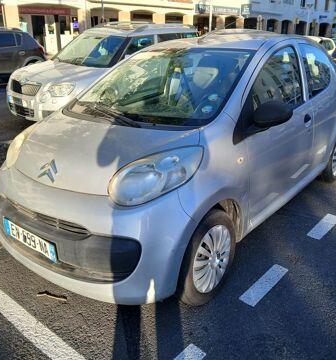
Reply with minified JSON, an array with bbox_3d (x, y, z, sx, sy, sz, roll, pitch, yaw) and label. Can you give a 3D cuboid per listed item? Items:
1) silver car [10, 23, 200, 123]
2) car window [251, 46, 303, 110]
[{"bbox_3d":[-0.932,-2.023,6.927,1.790,1.690,4.220,12,24,35],"label":"silver car"},{"bbox_3d":[0.726,-0.680,2.468,0.050,0.480,0.920,-11,9,44],"label":"car window"}]

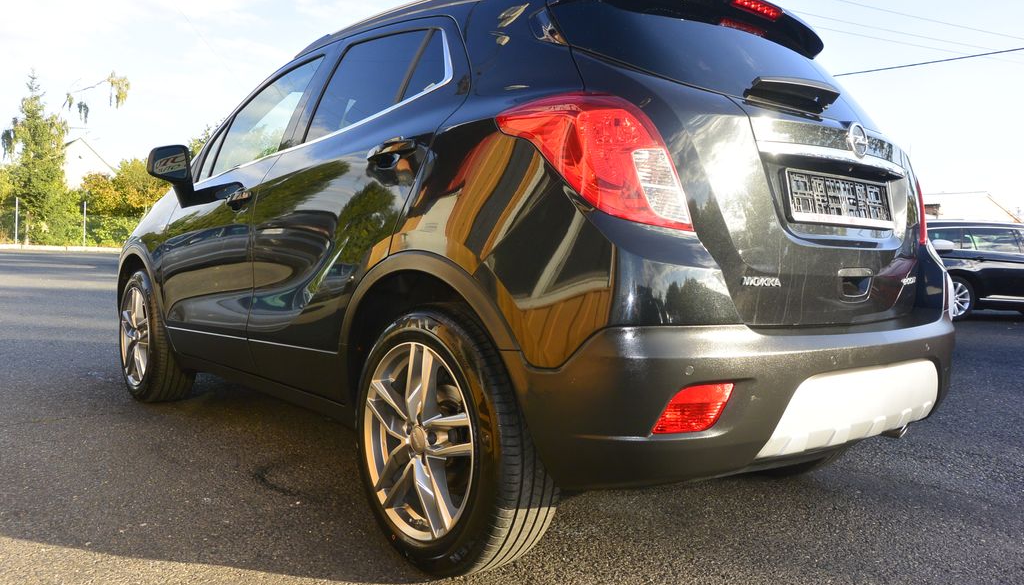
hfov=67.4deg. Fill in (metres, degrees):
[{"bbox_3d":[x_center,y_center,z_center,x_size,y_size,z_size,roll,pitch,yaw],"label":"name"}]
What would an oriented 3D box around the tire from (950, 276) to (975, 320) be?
[{"bbox_3d":[6.112,0.090,10.697,0.660,0.660,0.220,1,3,-13],"label":"tire"}]

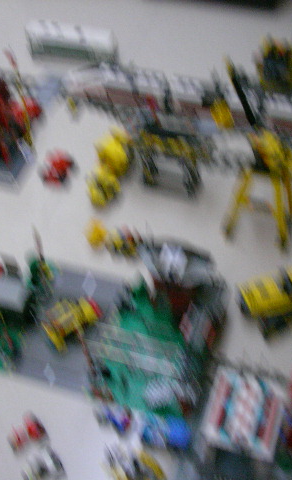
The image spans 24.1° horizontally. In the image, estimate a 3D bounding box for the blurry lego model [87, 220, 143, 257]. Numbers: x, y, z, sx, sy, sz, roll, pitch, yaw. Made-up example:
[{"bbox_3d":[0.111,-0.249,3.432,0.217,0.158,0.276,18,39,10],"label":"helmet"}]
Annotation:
[{"bbox_3d":[-0.070,-0.004,1.405,0.103,0.041,0.049,17,59,17],"label":"blurry lego model"}]

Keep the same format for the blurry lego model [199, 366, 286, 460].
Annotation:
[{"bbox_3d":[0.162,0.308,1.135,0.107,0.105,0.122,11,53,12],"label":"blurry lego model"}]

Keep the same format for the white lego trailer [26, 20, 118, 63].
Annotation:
[{"bbox_3d":[-0.197,-0.538,1.867,0.228,0.074,0.055,9,53,10],"label":"white lego trailer"}]

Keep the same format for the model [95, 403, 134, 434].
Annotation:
[{"bbox_3d":[-0.055,0.317,1.209,0.060,0.030,0.039,9,53,10],"label":"model"}]

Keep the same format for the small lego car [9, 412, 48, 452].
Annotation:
[{"bbox_3d":[-0.204,0.337,1.202,0.063,0.030,0.040,-31,56,-20],"label":"small lego car"}]

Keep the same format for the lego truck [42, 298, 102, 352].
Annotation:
[{"bbox_3d":[-0.143,0.160,1.323,0.098,0.048,0.052,-33,57,-21],"label":"lego truck"}]

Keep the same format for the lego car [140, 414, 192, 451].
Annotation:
[{"bbox_3d":[0.039,0.332,1.185,0.078,0.041,0.042,9,53,10],"label":"lego car"}]

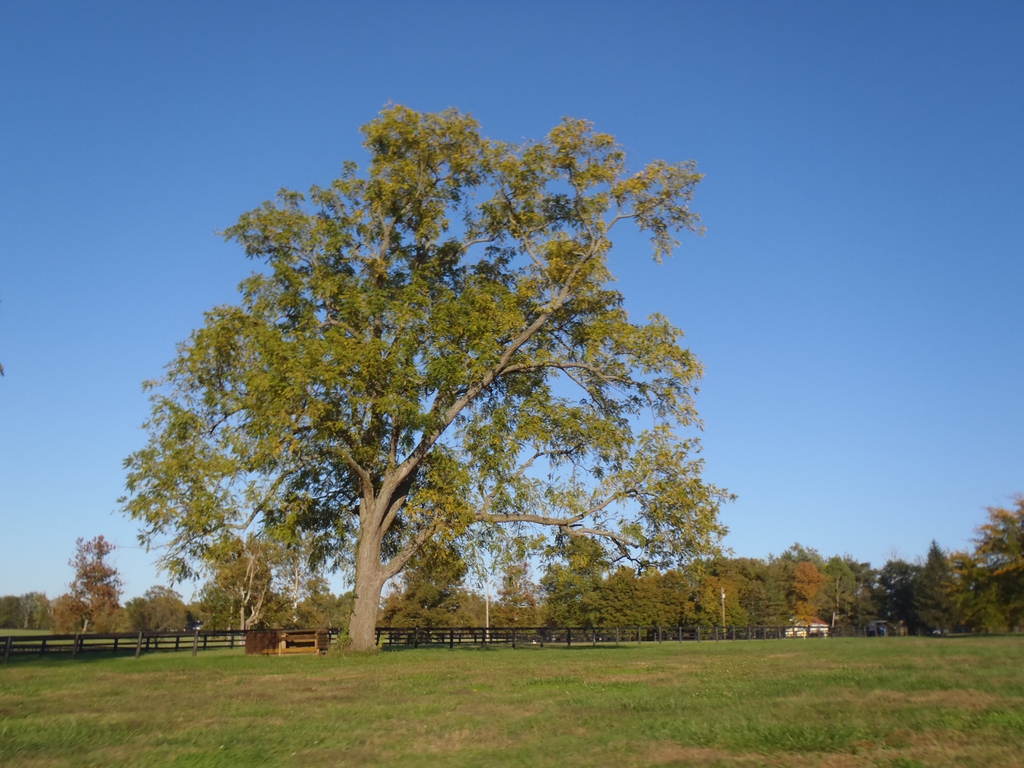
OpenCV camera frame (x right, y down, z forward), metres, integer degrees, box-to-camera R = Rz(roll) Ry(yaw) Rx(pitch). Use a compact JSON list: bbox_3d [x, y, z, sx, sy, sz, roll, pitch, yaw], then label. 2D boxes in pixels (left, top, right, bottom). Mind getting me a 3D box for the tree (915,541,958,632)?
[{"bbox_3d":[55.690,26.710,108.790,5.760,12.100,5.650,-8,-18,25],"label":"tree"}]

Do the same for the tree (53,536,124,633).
[{"bbox_3d":[-49.880,23.660,97.560,7.170,11.200,6.450,8,-18,-25],"label":"tree"}]

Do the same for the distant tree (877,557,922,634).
[{"bbox_3d":[53.570,29.460,114.800,6.060,10.320,6.060,-7,-18,23],"label":"distant tree"}]

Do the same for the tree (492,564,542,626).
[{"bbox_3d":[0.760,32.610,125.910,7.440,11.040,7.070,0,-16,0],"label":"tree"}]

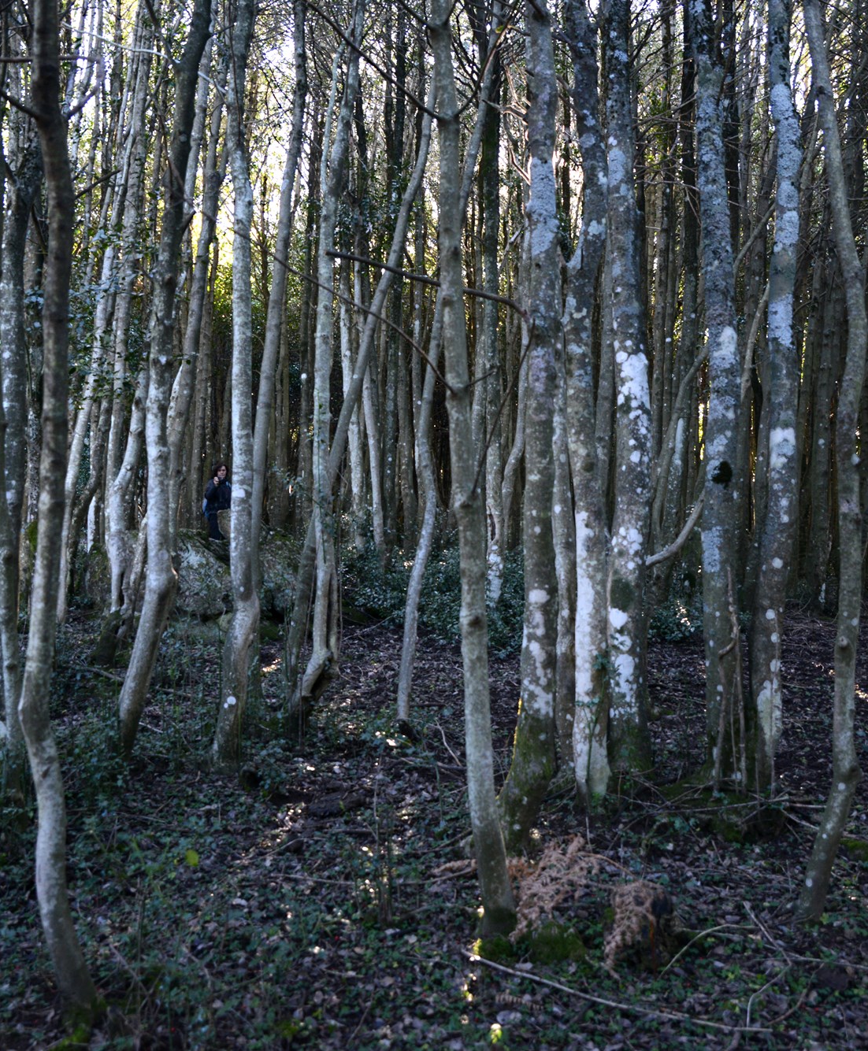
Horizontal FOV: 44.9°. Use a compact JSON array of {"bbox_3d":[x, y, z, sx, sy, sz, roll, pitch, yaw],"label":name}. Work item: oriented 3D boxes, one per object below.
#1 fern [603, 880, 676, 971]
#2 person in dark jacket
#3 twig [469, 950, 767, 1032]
[{"bbox_3d":[0.773,1.507,3.950,0.270,0.320,0.260,0,-2,0],"label":"fern"},{"bbox_3d":[-3.701,-0.230,18.000,0.500,1.620,0.360,1,-2,-18],"label":"person in dark jacket"},{"bbox_3d":[0.619,1.610,3.630,1.150,0.060,0.100,-2,-3,34],"label":"twig"}]

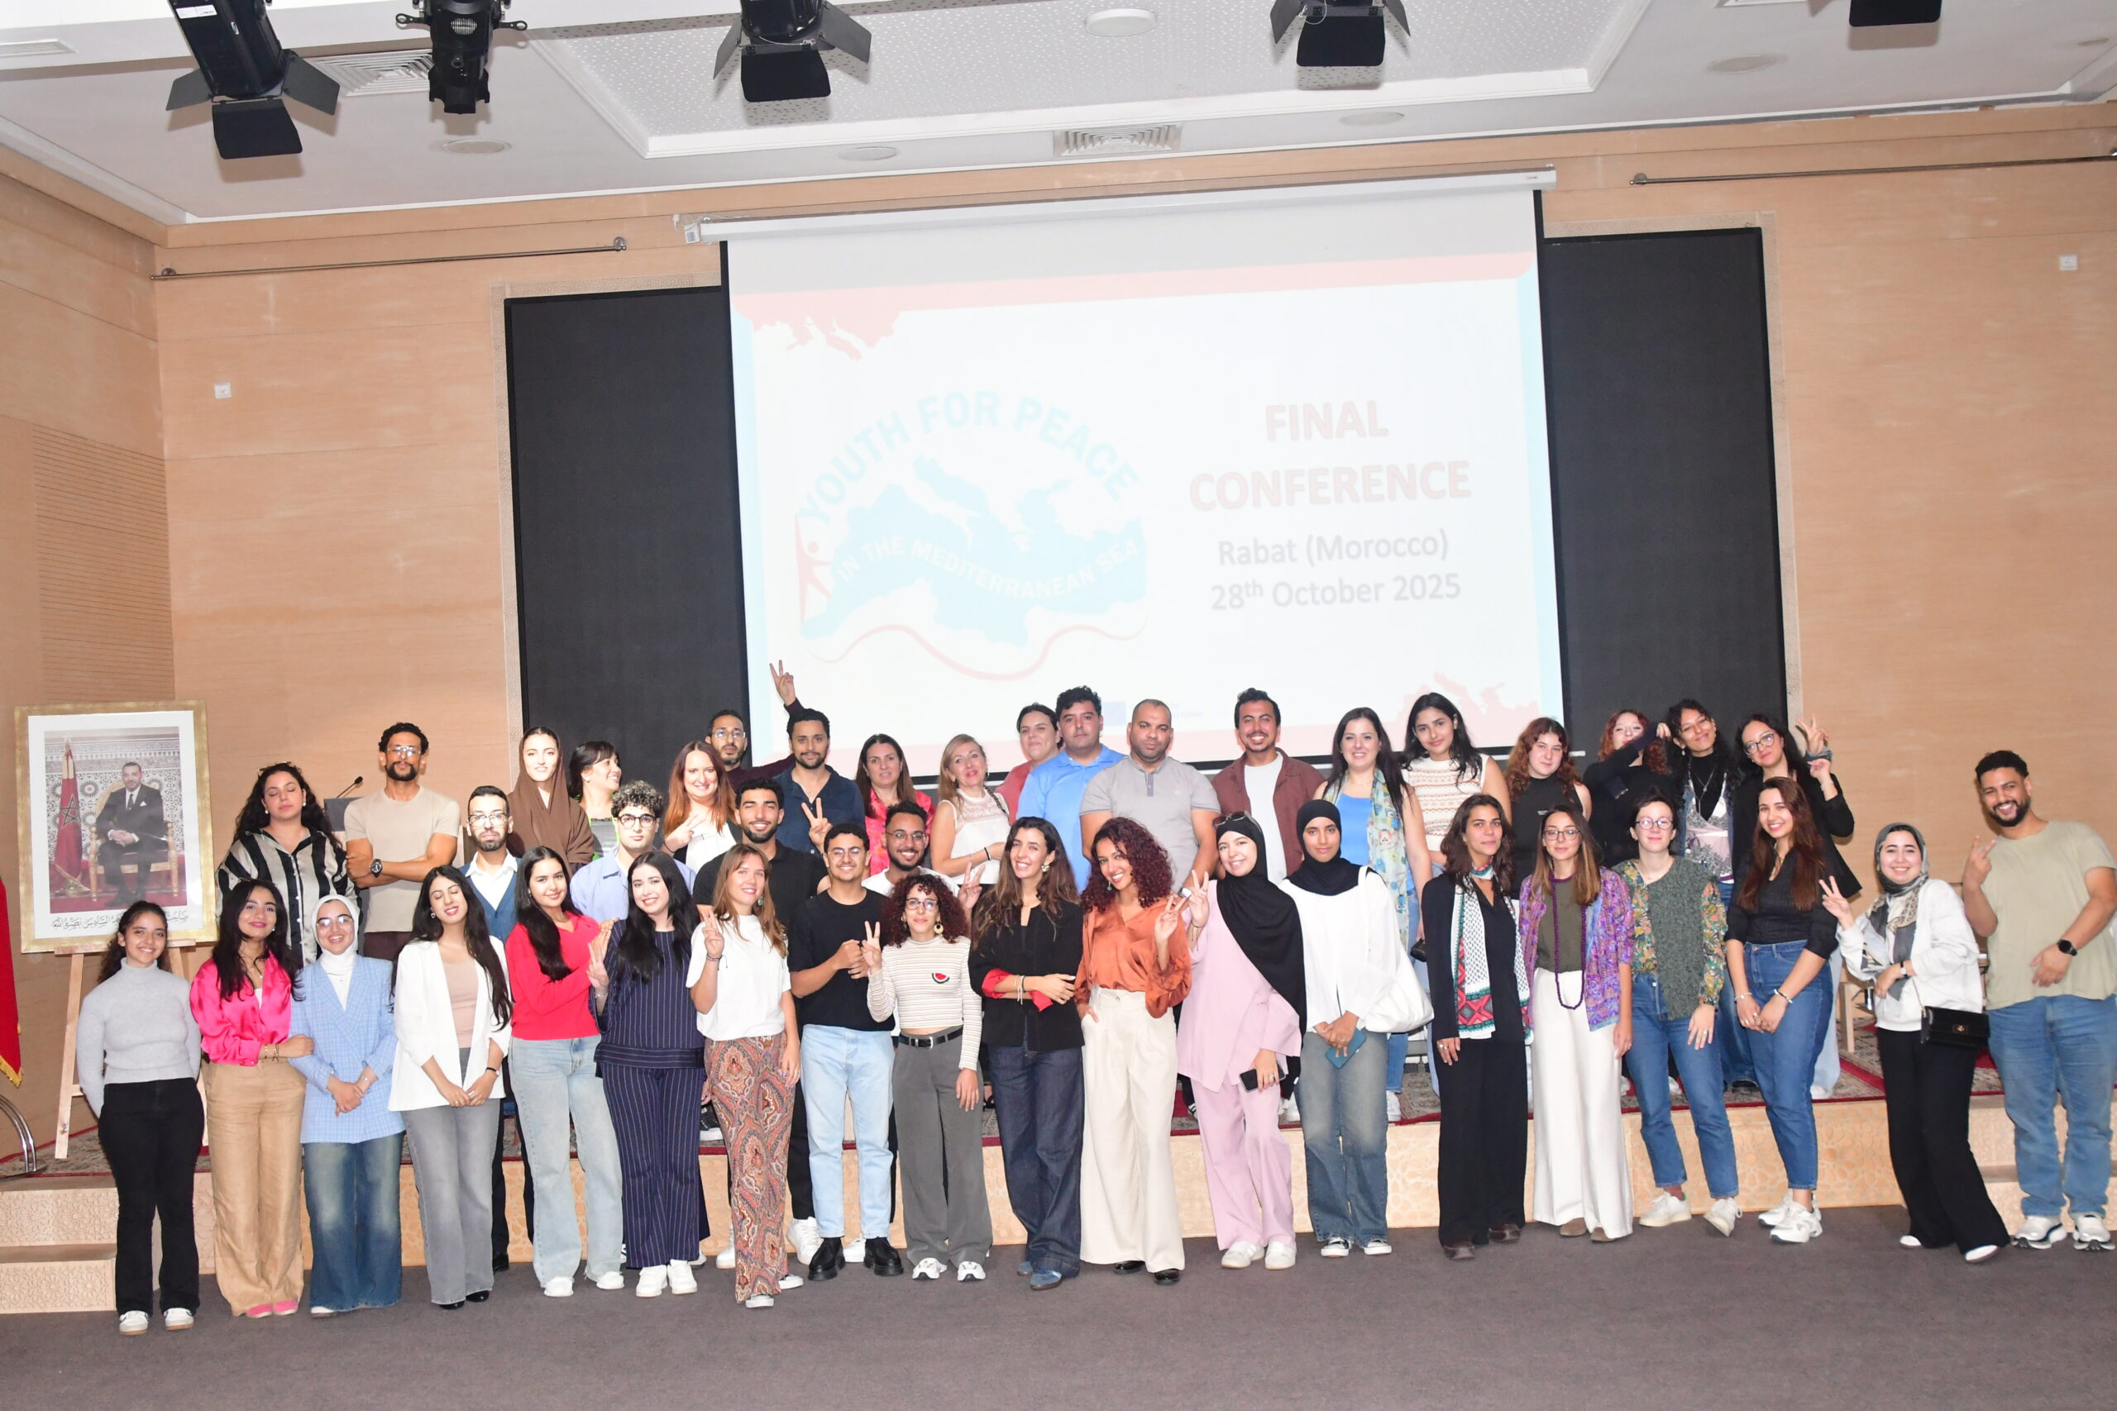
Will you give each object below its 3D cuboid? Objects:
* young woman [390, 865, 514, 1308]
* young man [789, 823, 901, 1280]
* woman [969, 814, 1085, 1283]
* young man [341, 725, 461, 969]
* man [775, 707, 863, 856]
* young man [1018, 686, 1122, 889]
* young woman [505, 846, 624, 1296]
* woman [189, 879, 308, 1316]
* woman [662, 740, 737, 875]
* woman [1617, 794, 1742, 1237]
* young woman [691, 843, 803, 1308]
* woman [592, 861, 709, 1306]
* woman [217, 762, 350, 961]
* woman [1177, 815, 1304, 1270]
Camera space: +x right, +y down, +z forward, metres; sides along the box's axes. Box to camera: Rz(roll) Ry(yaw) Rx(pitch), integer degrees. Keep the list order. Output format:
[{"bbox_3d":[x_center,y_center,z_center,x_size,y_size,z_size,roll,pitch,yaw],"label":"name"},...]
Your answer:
[{"bbox_3d":[-2.302,1.421,9.325,0.460,1.638,0.310,-3,-1,-21],"label":"young woman"},{"bbox_3d":[-0.824,1.312,9.497,0.470,1.713,0.370,-3,-1,-7],"label":"young man"},{"bbox_3d":[-0.106,1.264,9.069,0.430,1.709,0.360,-3,-1,-4],"label":"woman"},{"bbox_3d":[-2.796,0.978,10.636,0.530,1.795,0.360,-3,-1,-15],"label":"young man"},{"bbox_3d":[-1.001,0.880,10.302,0.500,1.757,0.360,-3,0,-4],"label":"man"},{"bbox_3d":[0.087,0.818,10.367,0.500,1.798,0.340,-3,-1,-2],"label":"young man"},{"bbox_3d":[-1.902,1.385,9.513,0.450,1.678,0.360,-2,-1,-42],"label":"young woman"},{"bbox_3d":[-3.041,1.470,9.350,0.450,1.616,0.320,-3,-1,-23],"label":"woman"},{"bbox_3d":[-1.448,0.961,10.239,0.470,1.641,0.340,-3,0,-7],"label":"woman"},{"bbox_3d":[2.403,1.176,9.570,0.500,1.665,0.360,-3,-1,32],"label":"woman"},{"bbox_3d":[-1.162,1.349,9.205,0.450,1.666,0.380,-3,-1,-20],"label":"young woman"},{"bbox_3d":[-1.509,1.373,9.294,0.430,1.646,0.340,-3,-1,-7],"label":"woman"},{"bbox_3d":[-3.200,1.062,10.266,0.540,1.651,0.340,-3,-1,-9],"label":"woman"},{"bbox_3d":[0.692,1.250,9.282,0.470,1.674,0.350,-3,-1,11],"label":"woman"}]

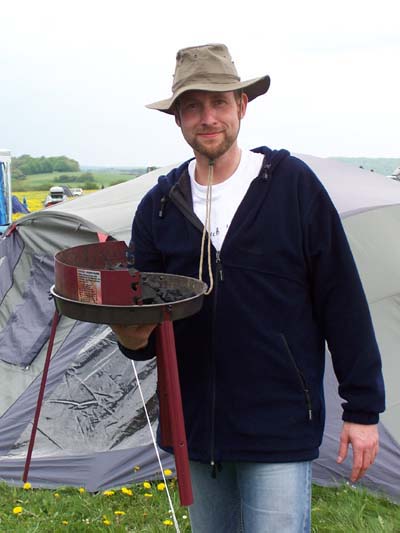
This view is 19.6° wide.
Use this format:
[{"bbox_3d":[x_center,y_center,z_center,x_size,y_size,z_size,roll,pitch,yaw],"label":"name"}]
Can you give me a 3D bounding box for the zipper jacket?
[{"bbox_3d":[0.112,0.095,2.820,0.620,0.770,0.420,2,5,20],"label":"zipper jacket"}]

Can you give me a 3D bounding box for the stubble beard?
[{"bbox_3d":[0.033,-0.303,2.790,0.125,0.085,0.085,-8,4,5],"label":"stubble beard"}]

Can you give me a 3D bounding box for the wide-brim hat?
[{"bbox_3d":[0.014,-0.466,2.840,0.315,0.160,0.340,-9,3,6],"label":"wide-brim hat"}]

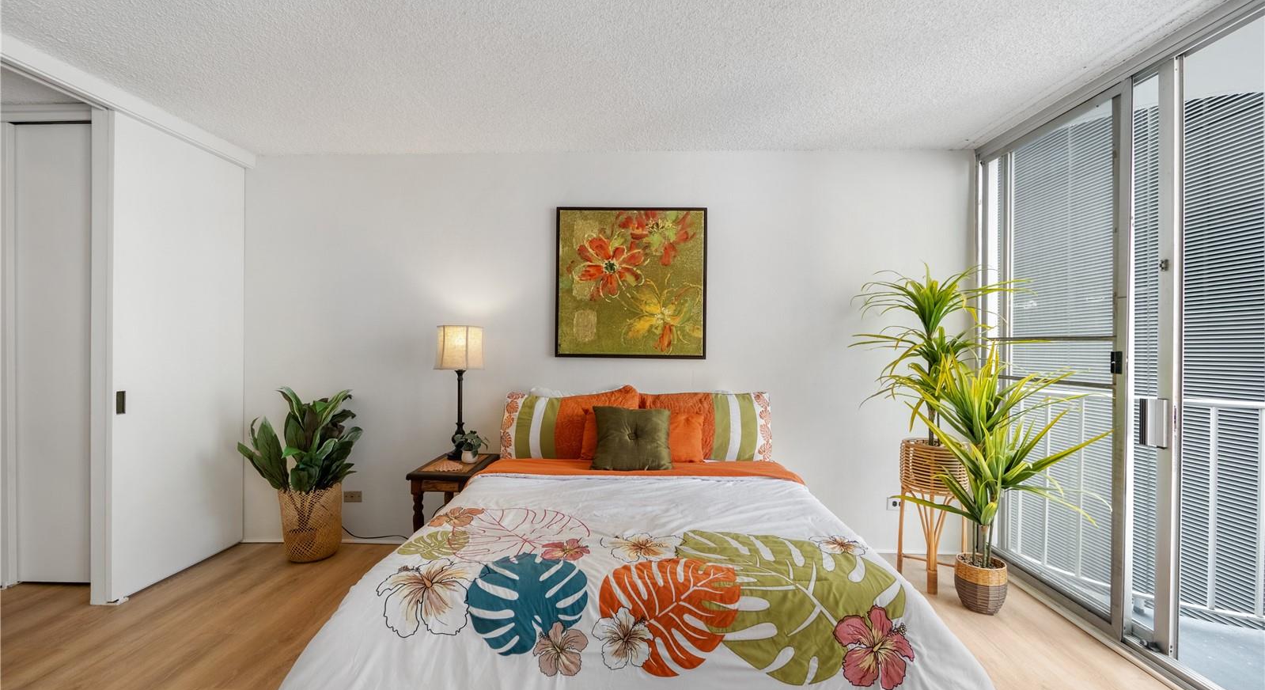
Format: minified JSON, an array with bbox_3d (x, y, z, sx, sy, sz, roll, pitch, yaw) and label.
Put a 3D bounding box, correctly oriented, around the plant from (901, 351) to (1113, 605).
[{"bbox_3d":[1.707,0.642,2.459,0.800,1.268,0.750,0,0,1],"label":"plant"}]

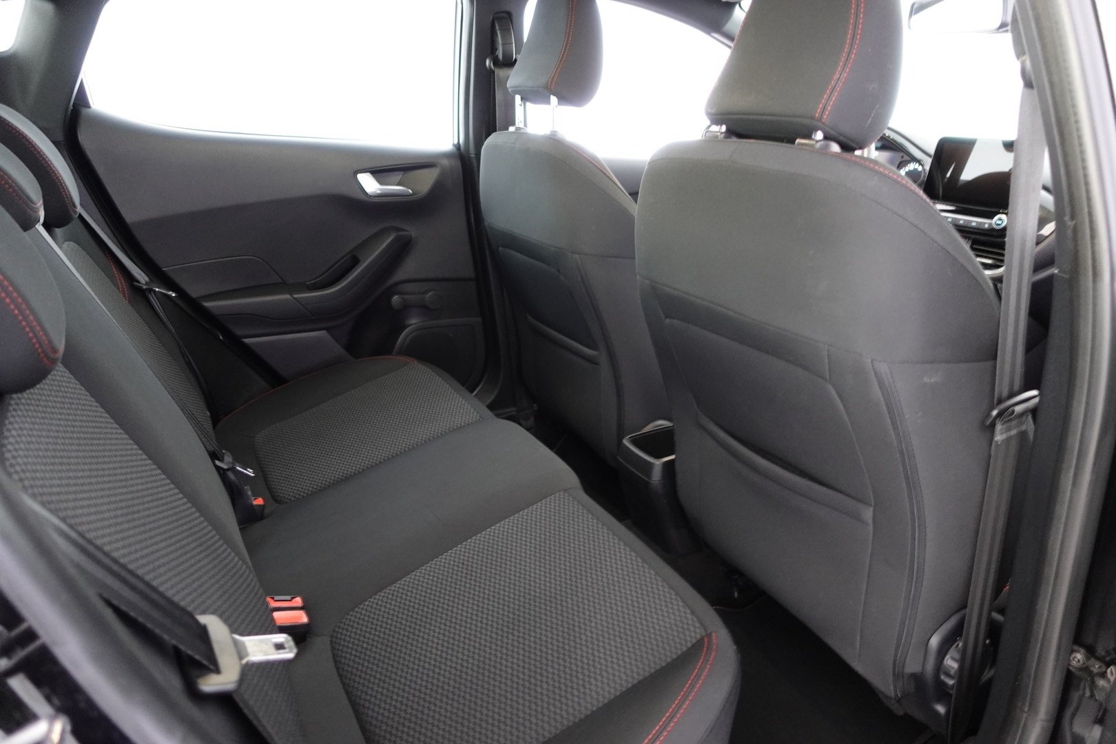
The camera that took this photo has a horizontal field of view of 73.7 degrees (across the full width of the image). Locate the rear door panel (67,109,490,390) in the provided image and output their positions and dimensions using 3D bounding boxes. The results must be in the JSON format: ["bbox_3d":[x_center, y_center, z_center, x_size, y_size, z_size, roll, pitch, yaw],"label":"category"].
[{"bbox_3d":[-0.531,-0.208,1.688,0.820,0.750,0.130,-12,24,-27],"label":"rear door panel"}]

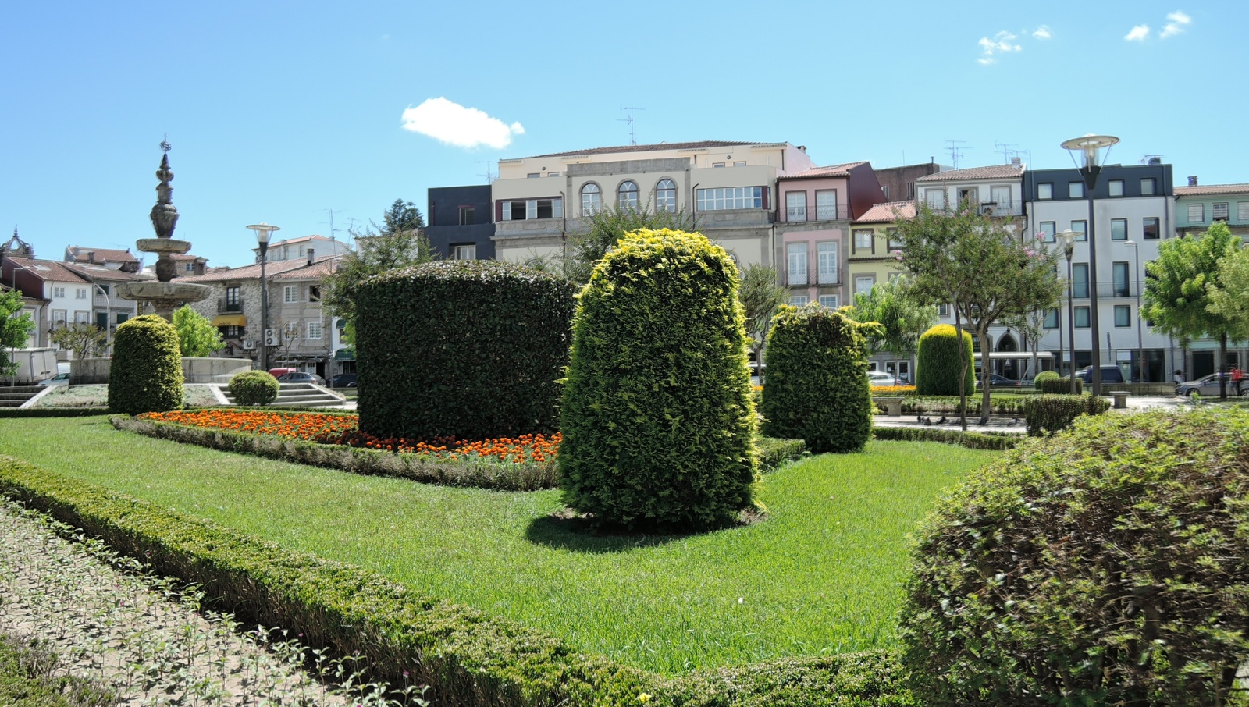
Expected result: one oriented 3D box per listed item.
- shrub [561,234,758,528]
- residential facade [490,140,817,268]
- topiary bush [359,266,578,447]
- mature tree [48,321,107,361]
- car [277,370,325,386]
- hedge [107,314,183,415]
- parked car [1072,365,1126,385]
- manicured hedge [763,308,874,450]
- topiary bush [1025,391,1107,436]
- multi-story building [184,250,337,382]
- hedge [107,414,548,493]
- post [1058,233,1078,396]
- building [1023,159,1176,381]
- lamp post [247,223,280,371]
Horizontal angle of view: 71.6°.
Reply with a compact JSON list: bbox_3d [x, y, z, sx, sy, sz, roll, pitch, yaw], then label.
[{"bbox_3d":[0.332,0.169,8.550,1.930,2.800,1.930,-1,-1,2],"label":"shrub"},{"bbox_3d":[1.879,-6.248,66.447,22.000,18.500,9.000,-1,-2,10],"label":"residential facade"},{"bbox_3d":[-2.875,-0.081,16.000,4.150,3.280,4.100,0,-1,-10],"label":"topiary bush"},{"bbox_3d":[-29.683,0.026,47.000,3.200,3.600,3.100,0,-1,-32],"label":"mature tree"},{"bbox_3d":[-21.418,1.986,55.990,4.250,1.470,1.780,-1,-2,12],"label":"car"},{"bbox_3d":[-11.907,0.274,21.499,1.880,2.460,1.880,-1,-2,0],"label":"hedge"},{"bbox_3d":[29.344,1.642,55.000,4.400,1.750,1.800,-1,-1,11],"label":"parked car"},{"bbox_3d":[3.471,0.435,15.600,1.970,2.500,1.970,-1,-2,0],"label":"manicured hedge"},{"bbox_3d":[8.636,1.186,16.899,1.620,0.730,1.300,-1,-2,10],"label":"topiary bush"},{"bbox_3d":[-27.258,-2.324,69.439,12.700,11.100,7.000,-1,-2,11],"label":"multi-story building"},{"bbox_3d":[-6.349,1.329,14.790,15.210,0.450,1.260,-2,-2,42],"label":"hedge"},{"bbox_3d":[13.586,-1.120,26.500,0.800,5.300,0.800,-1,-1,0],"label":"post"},{"bbox_3d":[33.725,-5.233,64.115,9.600,15.500,8.500,-1,-1,11],"label":"building"},{"bbox_3d":[-13.109,-1.655,31.487,1.240,6.200,1.240,-1,-2,0],"label":"lamp post"}]

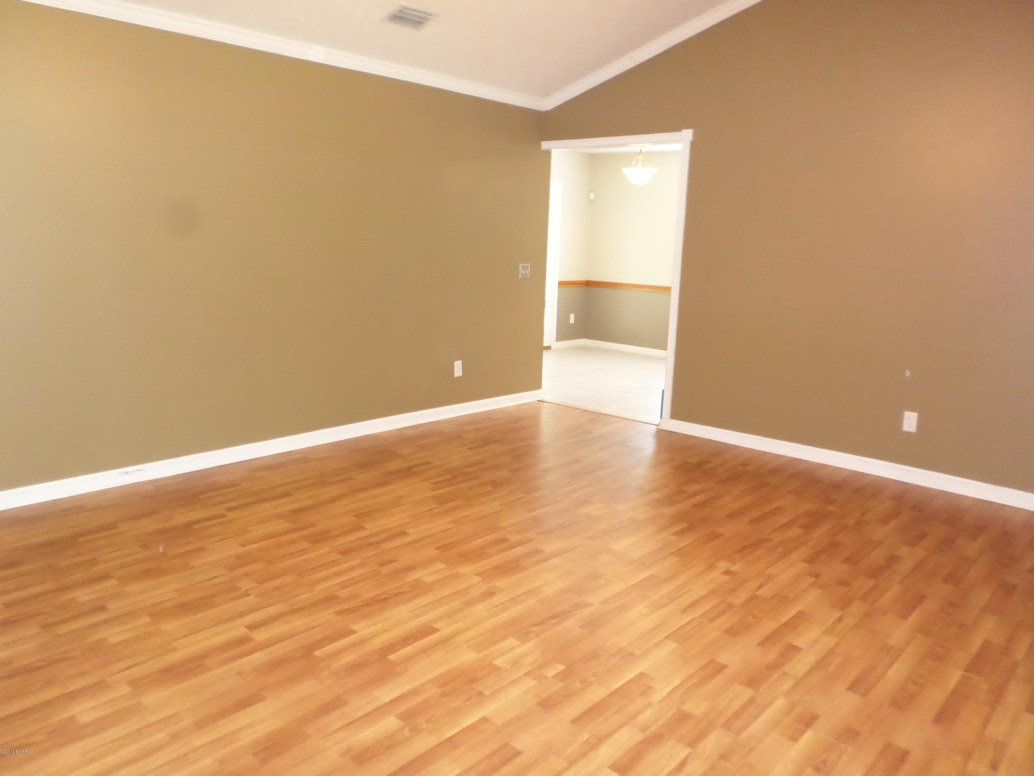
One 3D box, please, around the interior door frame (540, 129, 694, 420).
[{"bbox_3d":[0.714,-0.863,5.870,1.391,2.123,0.120,12,15,42],"label":"interior door frame"}]

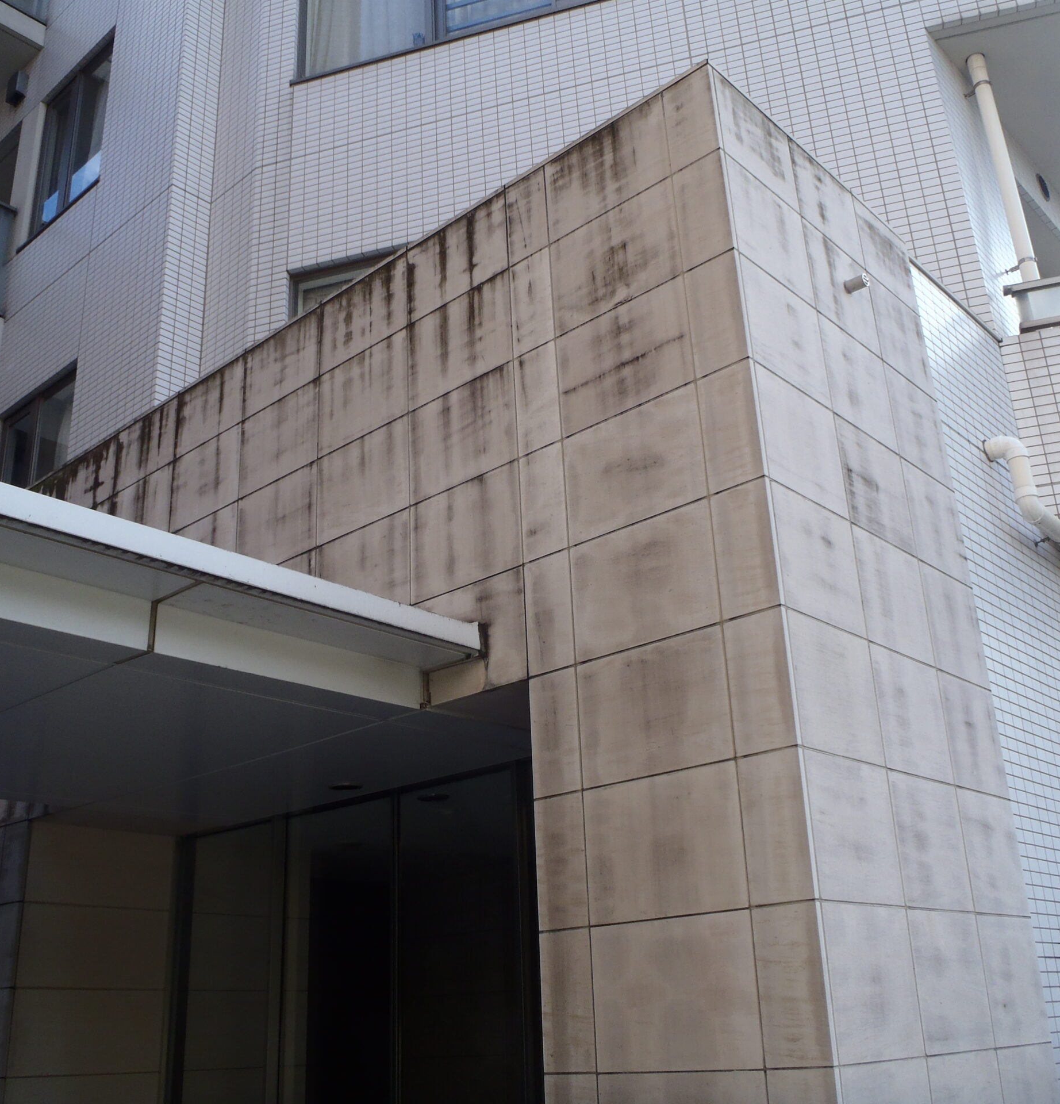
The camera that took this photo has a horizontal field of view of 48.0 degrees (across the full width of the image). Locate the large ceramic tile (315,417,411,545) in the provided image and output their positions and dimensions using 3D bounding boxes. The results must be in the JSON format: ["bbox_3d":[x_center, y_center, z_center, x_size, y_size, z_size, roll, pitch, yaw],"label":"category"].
[{"bbox_3d":[-0.697,-0.292,5.003,0.586,0.415,0.025,-20,-27,38],"label":"large ceramic tile"}]

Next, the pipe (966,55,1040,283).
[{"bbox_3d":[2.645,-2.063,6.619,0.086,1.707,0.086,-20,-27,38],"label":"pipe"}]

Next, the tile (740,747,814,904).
[{"bbox_3d":[0.687,0.765,3.314,0.197,0.408,0.025,-20,-27,38],"label":"tile"}]

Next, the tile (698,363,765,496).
[{"bbox_3d":[0.619,-0.382,3.667,0.198,0.399,0.022,-20,-27,38],"label":"tile"}]

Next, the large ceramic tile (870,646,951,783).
[{"bbox_3d":[1.266,0.548,3.962,0.025,0.408,0.505,-20,-27,38],"label":"large ceramic tile"}]

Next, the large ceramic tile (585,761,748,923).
[{"bbox_3d":[0.398,0.876,3.552,0.570,0.410,0.025,-20,-27,38],"label":"large ceramic tile"}]

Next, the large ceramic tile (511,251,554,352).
[{"bbox_3d":[0.019,-0.924,4.436,0.198,0.398,0.030,-20,-27,38],"label":"large ceramic tile"}]

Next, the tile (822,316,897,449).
[{"bbox_3d":[1.175,-0.595,4.306,0.030,0.398,0.488,-20,-27,38],"label":"tile"}]

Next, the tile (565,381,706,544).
[{"bbox_3d":[0.349,-0.281,3.990,0.569,0.409,0.030,-20,-27,38],"label":"tile"}]

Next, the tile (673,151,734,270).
[{"bbox_3d":[0.586,-1.136,3.962,0.198,0.399,0.022,-20,-27,38],"label":"tile"}]

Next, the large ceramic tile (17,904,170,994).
[{"bbox_3d":[-2.299,2.087,6.287,0.030,0.407,0.840,-20,-27,38],"label":"large ceramic tile"}]

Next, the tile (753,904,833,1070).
[{"bbox_3d":[0.700,1.146,3.161,0.198,0.403,0.030,-20,-27,38],"label":"tile"}]

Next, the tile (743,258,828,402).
[{"bbox_3d":[0.847,-0.719,3.945,0.022,0.399,0.499,-20,-27,38],"label":"tile"}]

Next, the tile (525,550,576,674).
[{"bbox_3d":[0.069,0.210,4.107,0.201,0.408,0.020,-20,-27,38],"label":"tile"}]

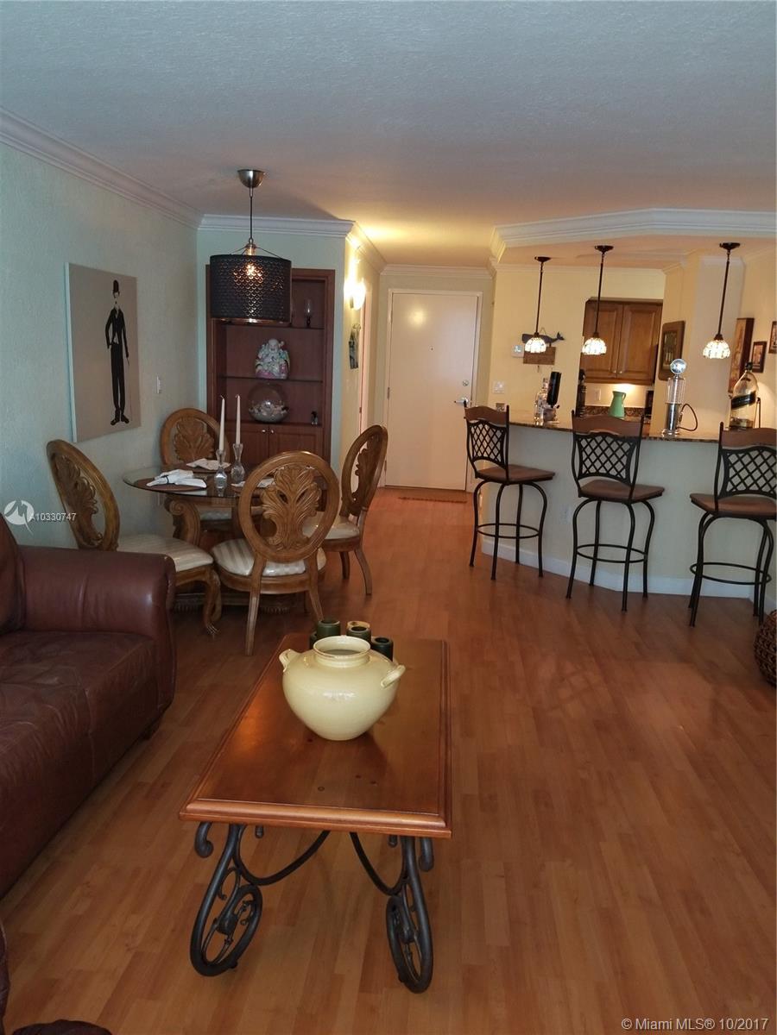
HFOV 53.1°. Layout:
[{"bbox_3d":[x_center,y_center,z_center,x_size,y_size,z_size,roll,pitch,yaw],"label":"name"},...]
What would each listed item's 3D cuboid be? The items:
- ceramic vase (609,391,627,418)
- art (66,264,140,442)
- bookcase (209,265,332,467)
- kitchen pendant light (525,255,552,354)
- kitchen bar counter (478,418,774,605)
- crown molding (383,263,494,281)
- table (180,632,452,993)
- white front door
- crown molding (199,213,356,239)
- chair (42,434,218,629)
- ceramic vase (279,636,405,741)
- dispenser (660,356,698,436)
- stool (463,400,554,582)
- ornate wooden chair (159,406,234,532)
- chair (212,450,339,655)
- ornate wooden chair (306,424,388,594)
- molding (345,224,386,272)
[{"bbox_3d":[2.486,-1.224,8.453,0.200,0.290,0.170,3,12,4],"label":"ceramic vase"},{"bbox_3d":[-1.543,-0.895,4.268,0.030,0.865,0.840,3,12,4],"label":"art"},{"bbox_3d":[-0.875,-0.781,5.910,0.930,2.110,0.320,3,13,3],"label":"bookcase"},{"bbox_3d":[1.163,-1.633,6.001,0.170,0.715,0.170,3,12,4],"label":"kitchen pendant light"},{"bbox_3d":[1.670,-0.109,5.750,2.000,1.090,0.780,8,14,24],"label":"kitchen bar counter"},{"bbox_3d":[0.537,-2.665,8.446,1.200,0.100,0.080,3,13,3],"label":"crown molding"},{"bbox_3d":[-0.139,0.818,2.507,0.660,0.475,1.240,3,12,4],"label":"table"},{"bbox_3d":[0.466,-1.391,8.713,0.935,2.160,0.050,3,12,4],"label":"white front door"},{"bbox_3d":[-0.786,-2.040,5.442,1.120,0.100,0.080,3,13,1],"label":"crown molding"},{"bbox_3d":[-1.355,0.110,4.067,0.540,1.075,0.700,13,16,41],"label":"chair"},{"bbox_3d":[-0.135,0.496,2.279,0.390,0.250,0.340,8,14,23],"label":"ceramic vase"},{"bbox_3d":[1.974,-0.816,5.282,0.250,0.540,0.150,3,13,3],"label":"dispenser"},{"bbox_3d":[0.879,-0.203,5.625,0.540,1.200,0.490,-9,17,-43],"label":"stool"},{"bbox_3d":[-1.292,-0.173,5.365,0.540,1.075,0.680,-3,14,-24],"label":"ornate wooden chair"},{"bbox_3d":[-0.608,0.132,4.246,0.580,1.090,0.700,-4,14,-26],"label":"chair"},{"bbox_3d":[-0.429,-0.055,5.105,0.700,1.090,0.580,-3,14,-24],"label":"ornate wooden chair"},{"bbox_3d":[-0.156,-2.356,6.953,0.080,0.100,3.170,3,13,3],"label":"molding"}]

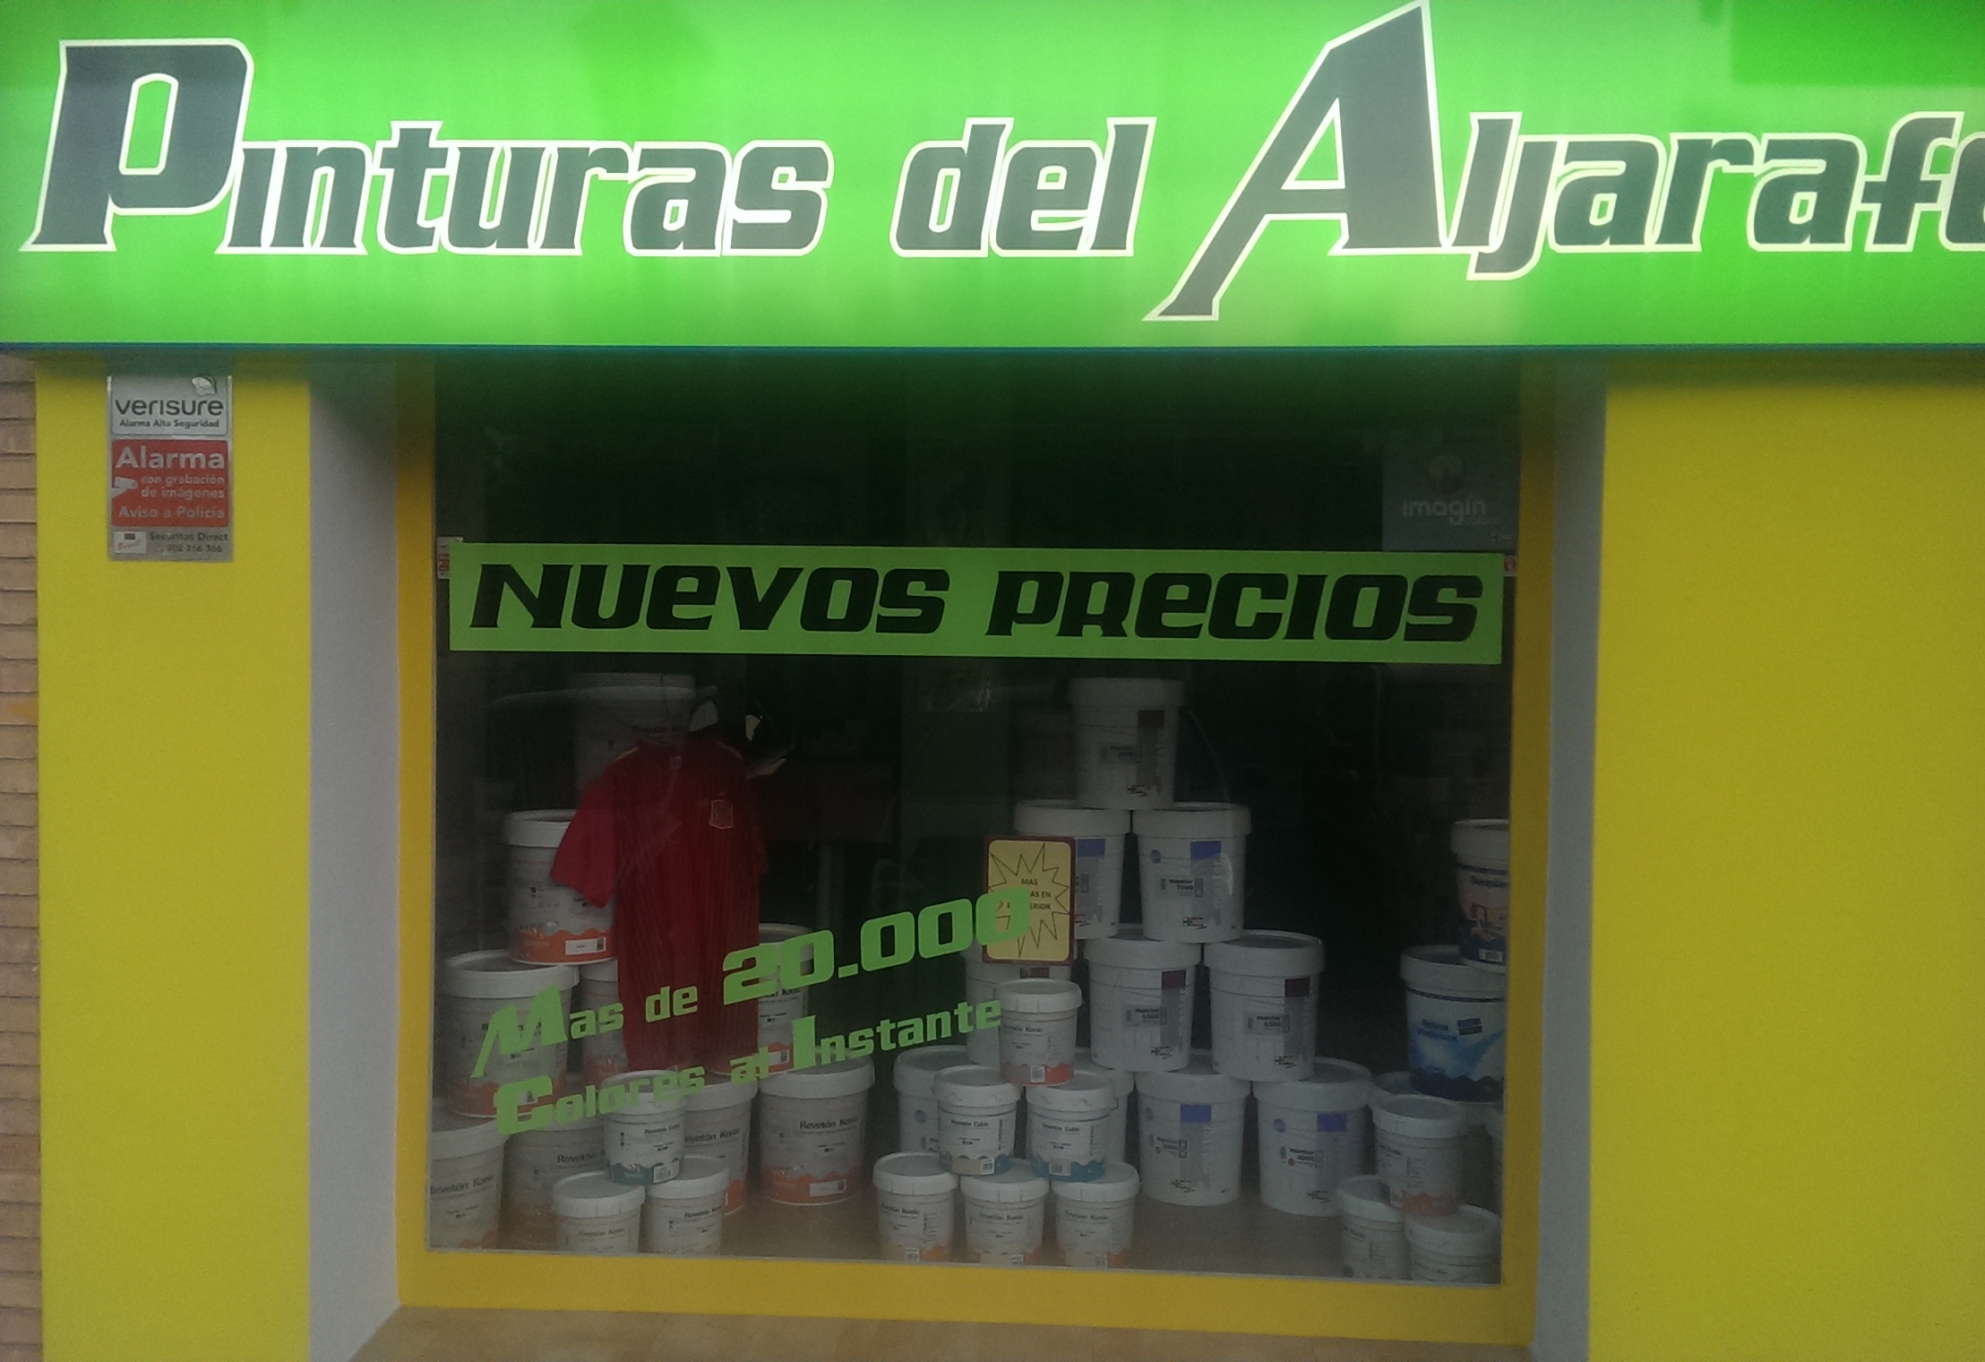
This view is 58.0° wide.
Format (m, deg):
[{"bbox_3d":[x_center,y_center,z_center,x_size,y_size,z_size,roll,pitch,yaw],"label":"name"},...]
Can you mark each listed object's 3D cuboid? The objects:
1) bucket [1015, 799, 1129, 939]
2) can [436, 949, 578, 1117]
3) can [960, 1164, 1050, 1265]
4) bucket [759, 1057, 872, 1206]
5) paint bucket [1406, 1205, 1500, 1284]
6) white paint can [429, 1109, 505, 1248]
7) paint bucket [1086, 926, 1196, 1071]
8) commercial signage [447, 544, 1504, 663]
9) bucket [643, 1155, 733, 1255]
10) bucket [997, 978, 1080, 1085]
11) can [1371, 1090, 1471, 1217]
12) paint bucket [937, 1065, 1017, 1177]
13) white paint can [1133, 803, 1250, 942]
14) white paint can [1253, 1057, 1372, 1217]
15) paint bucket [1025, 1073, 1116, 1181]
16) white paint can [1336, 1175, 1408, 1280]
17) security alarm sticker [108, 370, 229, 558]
[{"bbox_3d":[0.200,0.468,4.472,0.290,0.319,0.290,1,1,3],"label":"bucket"},{"bbox_3d":[-1.085,0.797,4.048,0.293,0.321,0.293,0,2,-15],"label":"can"},{"bbox_3d":[0.028,1.176,3.929,0.191,0.199,0.191,1,1,0],"label":"can"},{"bbox_3d":[-0.441,1.118,4.499,0.294,0.324,0.294,1,2,0],"label":"bucket"},{"bbox_3d":[0.955,1.217,3.711,0.194,0.205,0.194,1,2,0],"label":"paint bucket"},{"bbox_3d":[-1.219,1.125,3.967,0.294,0.324,0.294,1,2,0],"label":"white paint can"},{"bbox_3d":[0.379,0.800,4.525,0.293,0.321,0.293,1,2,5],"label":"paint bucket"},{"bbox_3d":[-0.052,-0.157,3.586,2.119,0.217,0.006,1,2,4],"label":"commercial signage"},{"bbox_3d":[-0.680,1.190,4.000,0.194,0.205,0.194,1,2,0],"label":"bucket"},{"bbox_3d":[0.104,0.792,4.028,0.195,0.202,0.195,1,2,2],"label":"bucket"},{"bbox_3d":[0.906,1.008,3.800,0.194,0.205,0.194,1,2,0],"label":"can"},{"bbox_3d":[-0.032,0.976,3.961,0.191,0.199,0.191,1,1,8],"label":"paint bucket"},{"bbox_3d":[0.495,0.472,4.440,0.290,0.319,0.290,1,1,9],"label":"white paint can"},{"bbox_3d":[0.782,1.114,4.385,0.290,0.319,0.290,1,1,13],"label":"white paint can"},{"bbox_3d":[0.174,0.994,3.998,0.194,0.205,0.194,1,2,0],"label":"paint bucket"},{"bbox_3d":[0.851,1.210,3.901,0.194,0.205,0.194,1,2,0],"label":"white paint can"},{"bbox_3d":[-1.509,-0.394,3.280,0.235,0.346,0.010,1,2,4],"label":"security alarm sticker"}]

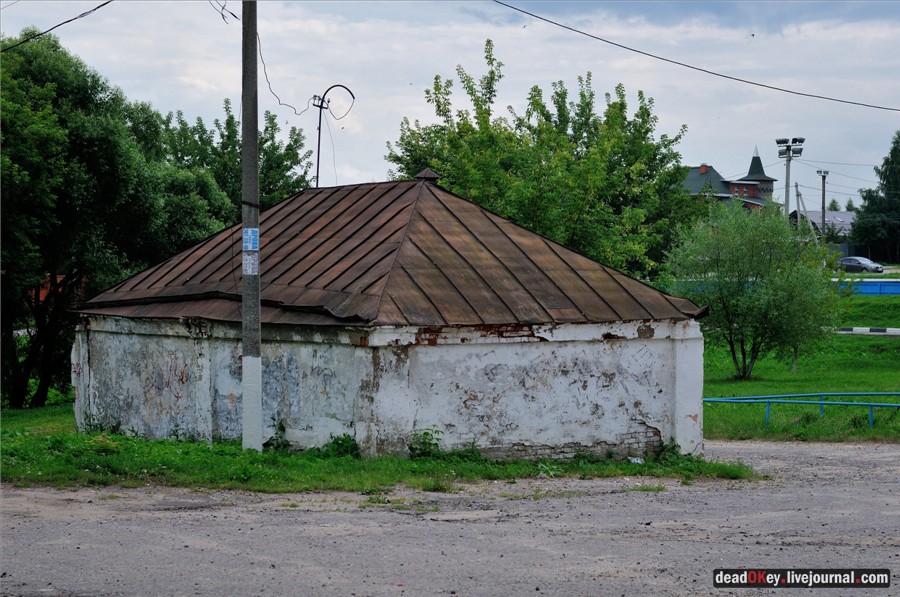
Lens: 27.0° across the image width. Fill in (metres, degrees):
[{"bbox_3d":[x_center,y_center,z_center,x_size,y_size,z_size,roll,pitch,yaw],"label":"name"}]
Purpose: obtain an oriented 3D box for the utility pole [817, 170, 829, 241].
[{"bbox_3d":[32.833,-5.994,165.000,1.050,10.400,0.700,0,1,12],"label":"utility pole"}]

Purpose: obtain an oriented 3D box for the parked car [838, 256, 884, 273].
[{"bbox_3d":[39.128,-3.204,178.000,4.550,1.460,1.780,0,1,44],"label":"parked car"}]

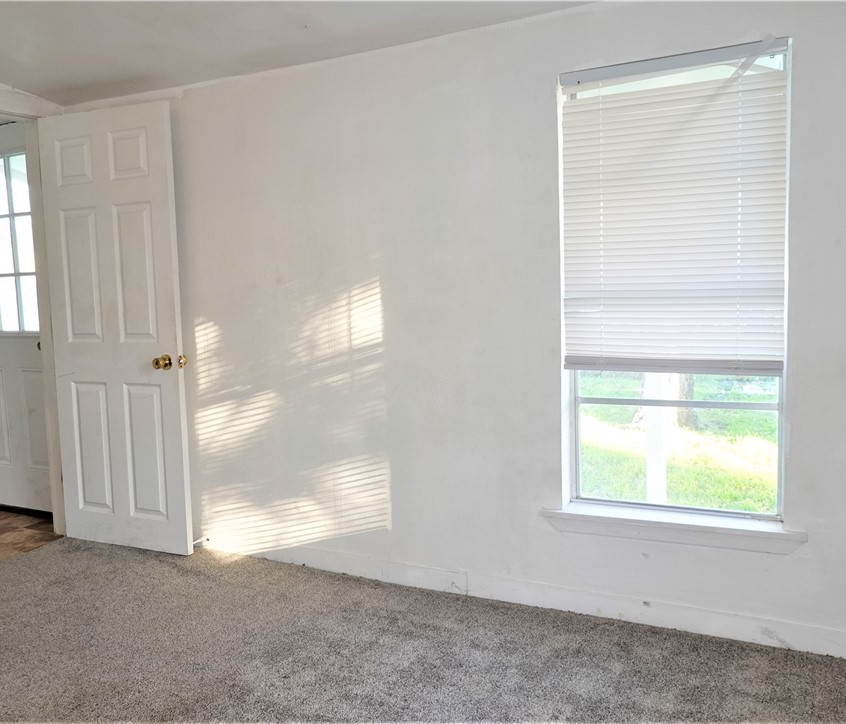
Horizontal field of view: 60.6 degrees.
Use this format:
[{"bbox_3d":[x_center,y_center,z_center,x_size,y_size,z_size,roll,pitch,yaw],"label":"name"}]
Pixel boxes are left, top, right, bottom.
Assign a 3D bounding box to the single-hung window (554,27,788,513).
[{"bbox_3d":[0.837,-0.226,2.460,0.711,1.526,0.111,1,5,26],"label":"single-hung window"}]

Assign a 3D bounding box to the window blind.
[{"bbox_3d":[0.810,-0.470,2.399,0.702,1.023,0.042,1,5,26],"label":"window blind"}]

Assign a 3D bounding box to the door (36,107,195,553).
[{"bbox_3d":[-1.449,-0.133,3.408,0.758,2.040,0.045,0,5,22],"label":"door"}]

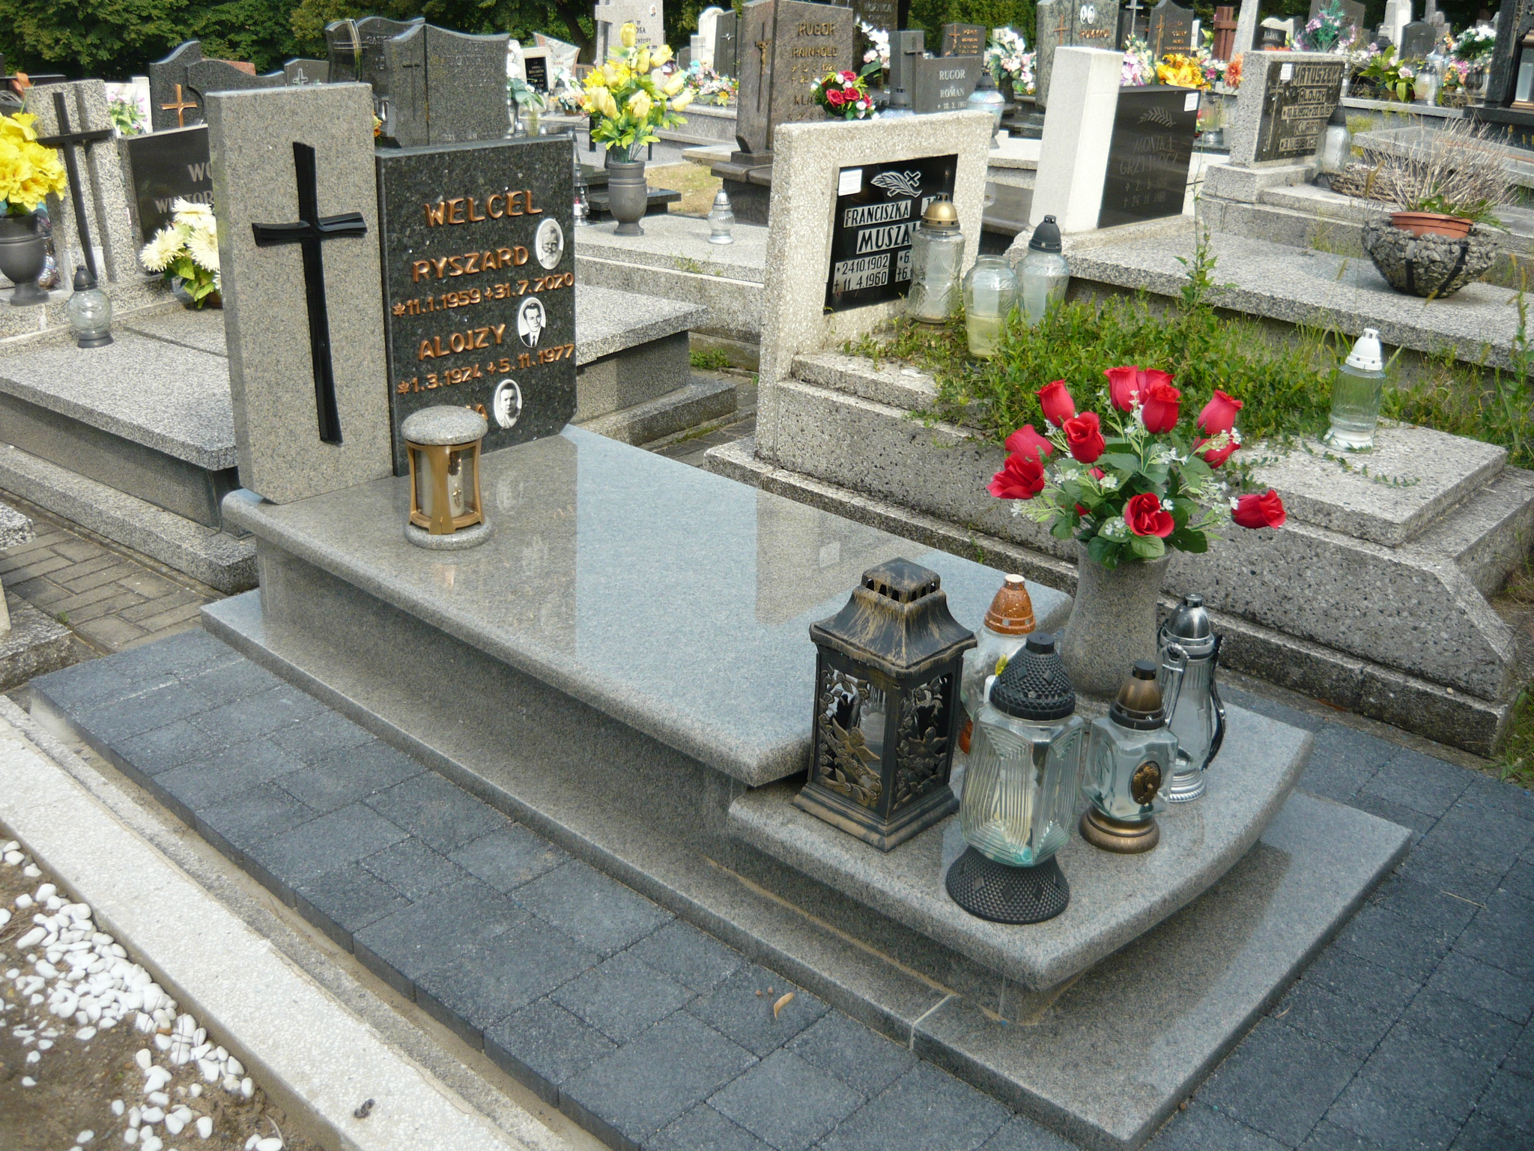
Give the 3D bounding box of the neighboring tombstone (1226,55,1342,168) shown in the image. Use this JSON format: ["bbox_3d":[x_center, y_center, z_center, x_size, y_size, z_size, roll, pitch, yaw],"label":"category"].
[{"bbox_3d":[2.306,-2.060,6.465,0.103,0.444,0.838,21,29,37],"label":"neighboring tombstone"}]

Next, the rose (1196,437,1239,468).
[{"bbox_3d":[0.798,-0.221,2.585,0.071,0.071,0.077,0,45,29],"label":"rose"}]

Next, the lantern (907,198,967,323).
[{"bbox_3d":[0.494,-0.923,4.254,0.156,0.350,0.156,2,23,-1],"label":"lantern"}]

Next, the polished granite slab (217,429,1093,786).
[{"bbox_3d":[-0.290,-0.030,2.874,1.545,0.057,0.860,20,29,38],"label":"polished granite slab"}]

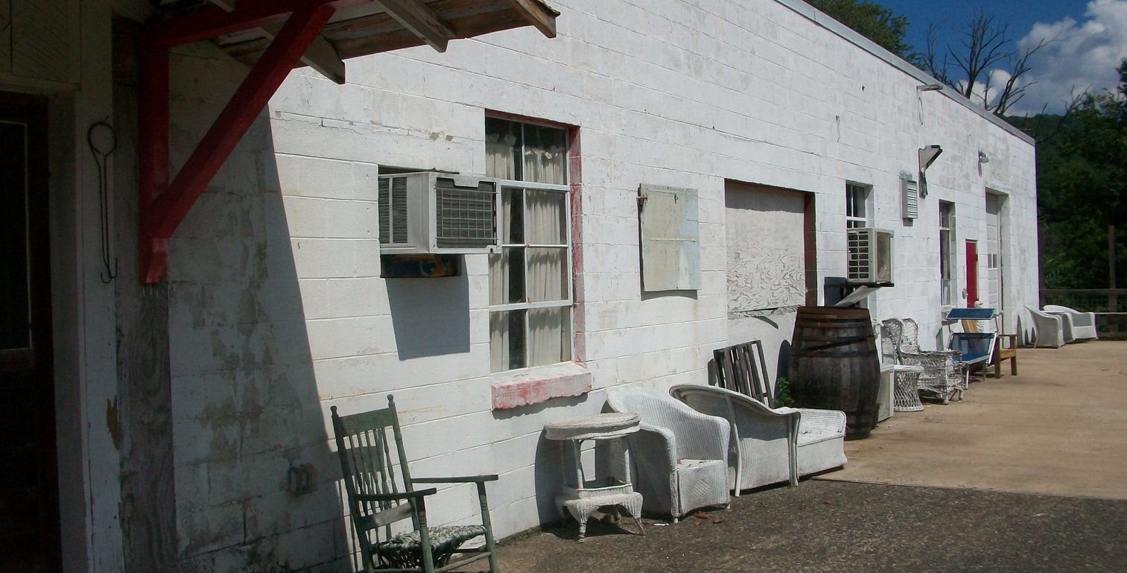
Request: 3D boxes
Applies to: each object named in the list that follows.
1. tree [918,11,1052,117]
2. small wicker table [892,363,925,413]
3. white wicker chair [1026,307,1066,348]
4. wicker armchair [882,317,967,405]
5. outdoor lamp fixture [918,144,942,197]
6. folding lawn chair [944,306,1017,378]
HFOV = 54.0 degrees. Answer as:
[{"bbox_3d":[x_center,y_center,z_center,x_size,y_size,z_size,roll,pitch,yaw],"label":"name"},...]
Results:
[{"bbox_3d":[15.187,-4.286,39.976,5.500,10.800,5.000,-1,0,0],"label":"tree"},{"bbox_3d":[3.850,1.146,12.527,0.430,0.500,0.430,-2,0,32],"label":"small wicker table"},{"bbox_3d":[9.523,0.788,21.878,0.720,0.820,0.750,-1,0,36],"label":"white wicker chair"},{"bbox_3d":[4.325,0.877,13.355,0.850,1.000,0.770,-2,0,32],"label":"wicker armchair"},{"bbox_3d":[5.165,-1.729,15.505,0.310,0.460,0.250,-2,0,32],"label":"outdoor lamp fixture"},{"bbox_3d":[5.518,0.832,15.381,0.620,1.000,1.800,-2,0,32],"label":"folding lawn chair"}]

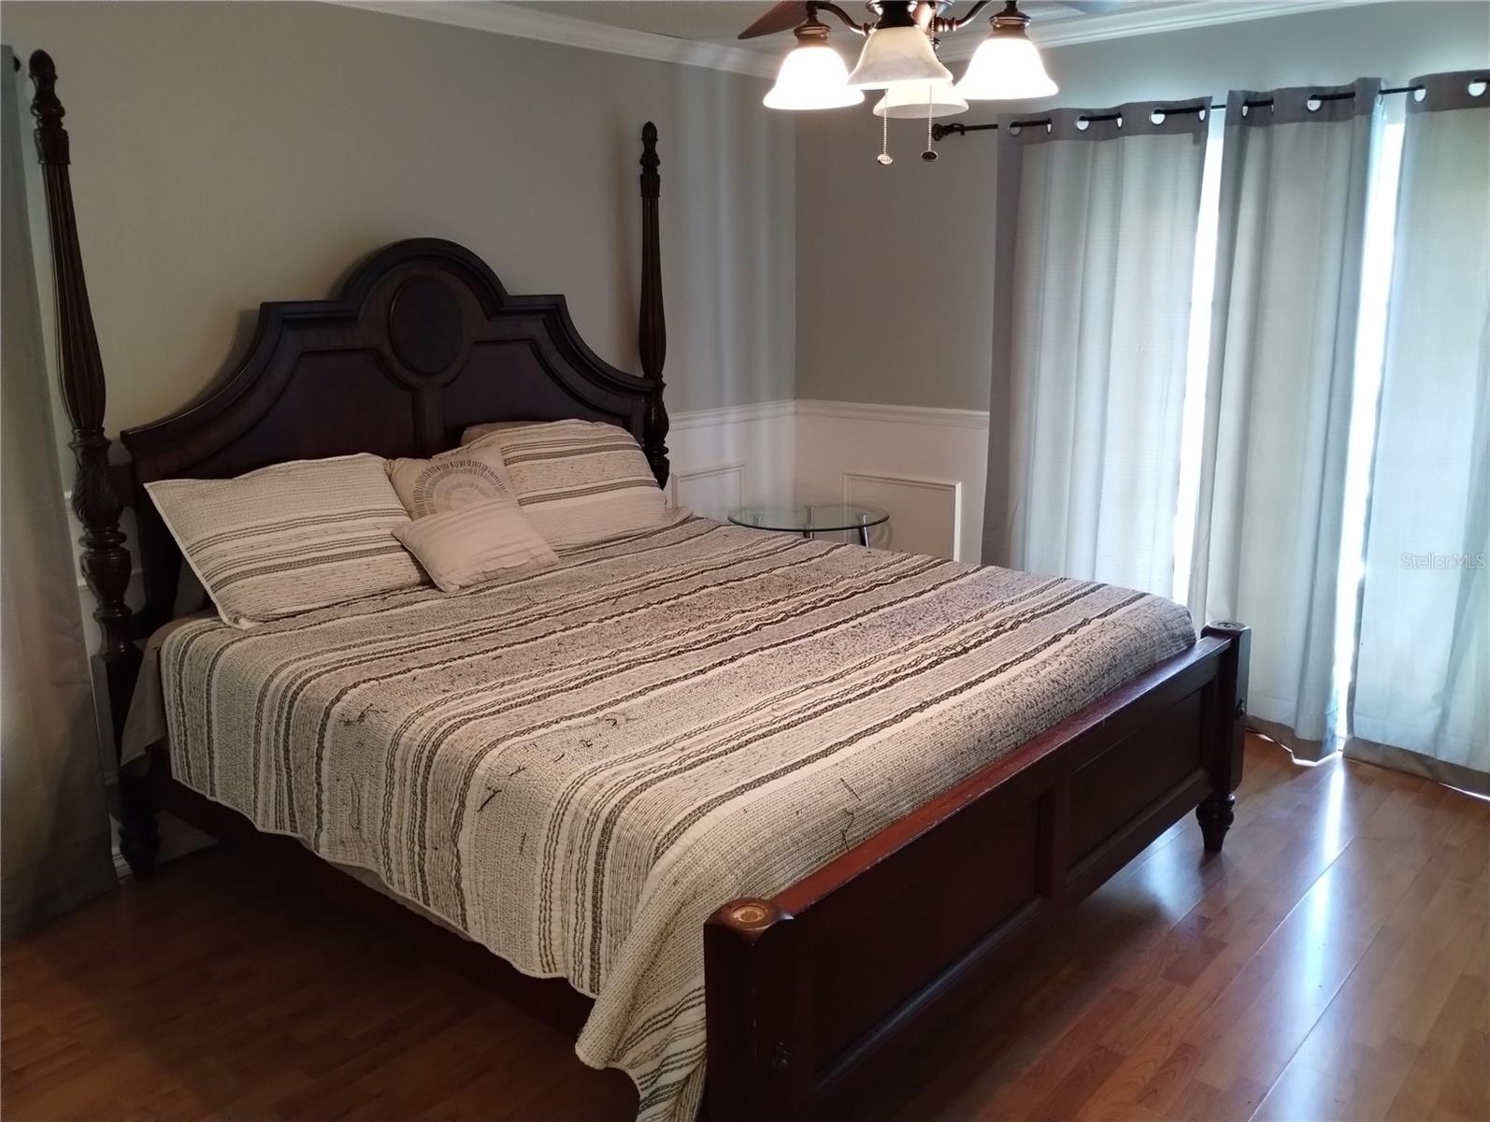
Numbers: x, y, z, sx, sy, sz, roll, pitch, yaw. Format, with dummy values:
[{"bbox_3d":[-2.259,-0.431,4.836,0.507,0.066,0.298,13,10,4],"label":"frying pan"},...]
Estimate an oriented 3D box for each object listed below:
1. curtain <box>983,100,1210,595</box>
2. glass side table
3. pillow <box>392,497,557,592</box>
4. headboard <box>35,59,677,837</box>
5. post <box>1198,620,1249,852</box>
[{"bbox_3d":[1.199,-0.506,4.291,0.760,2.110,0.120,10,16,40],"label":"curtain"},{"bbox_3d":[0.258,0.142,4.893,0.630,0.650,0.630,10,16,40],"label":"glass side table"},{"bbox_3d":[-0.738,-0.057,3.408,0.275,0.120,0.450,51,32,13],"label":"pillow"},{"bbox_3d":[-0.979,-0.335,3.763,0.125,2.095,2.090,10,16,40],"label":"headboard"},{"bbox_3d":[1.288,0.488,3.279,0.110,0.658,0.110,10,16,40],"label":"post"}]

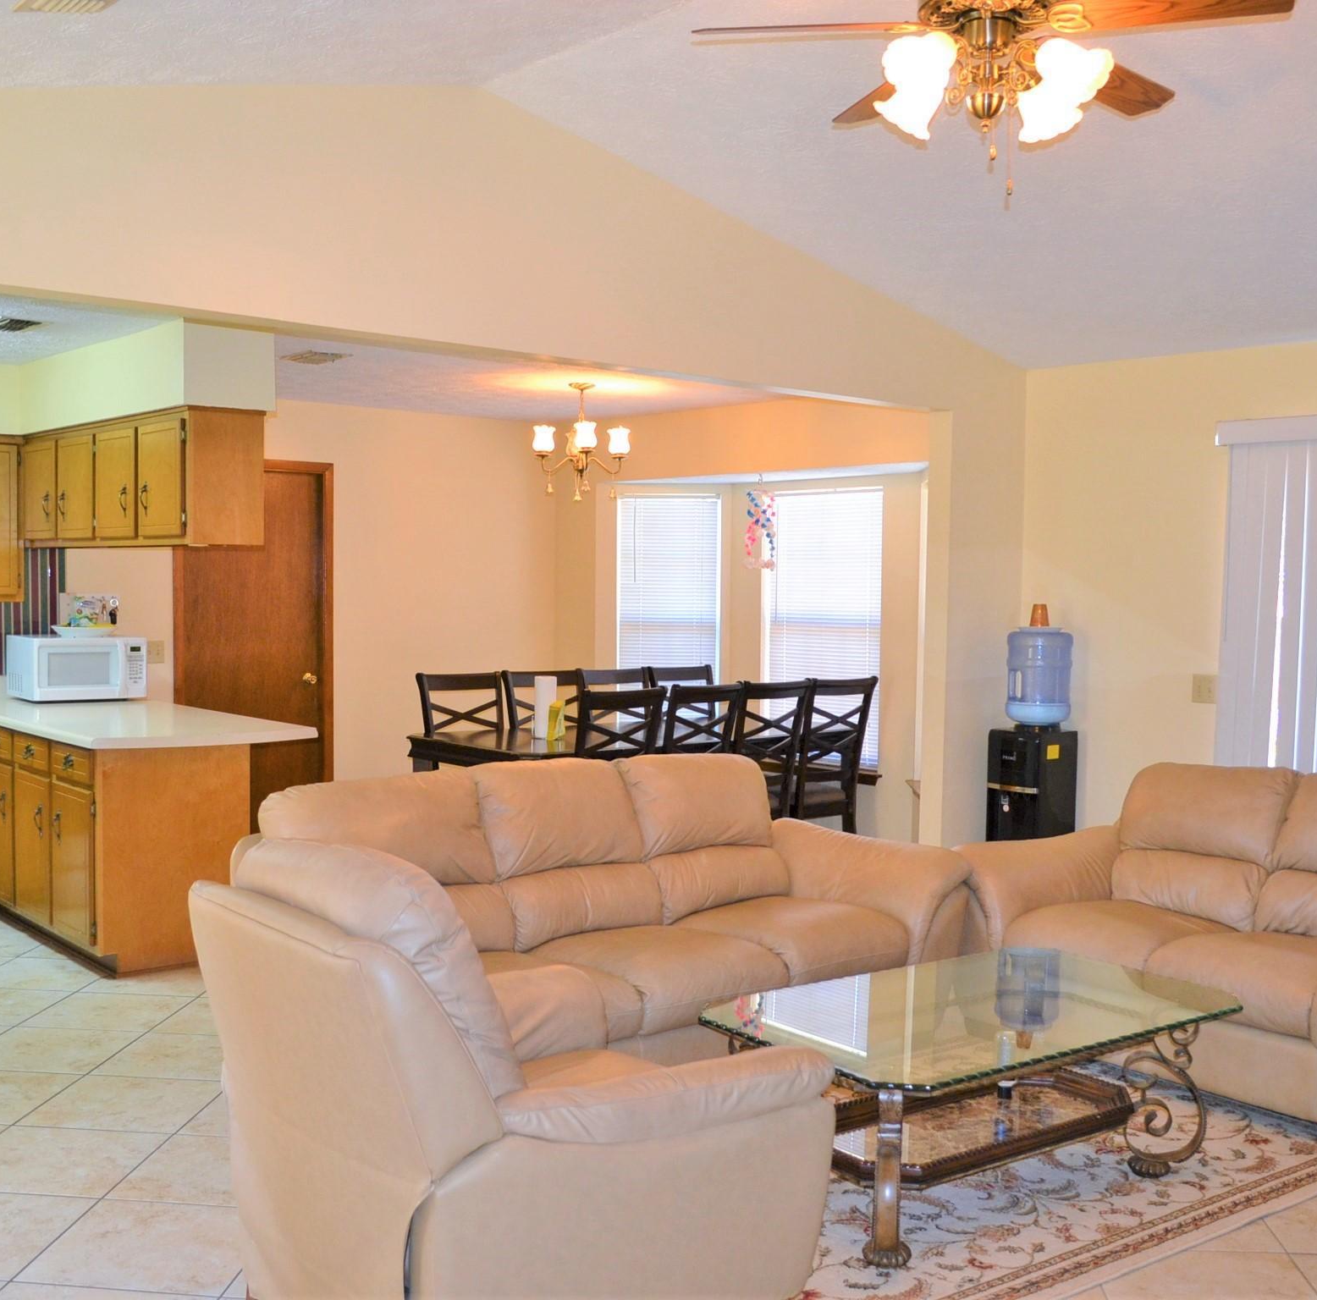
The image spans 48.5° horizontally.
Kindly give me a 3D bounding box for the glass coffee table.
[{"bbox_3d":[0.819,1.124,3.684,1.300,0.456,0.753,-1,4,-36],"label":"glass coffee table"}]

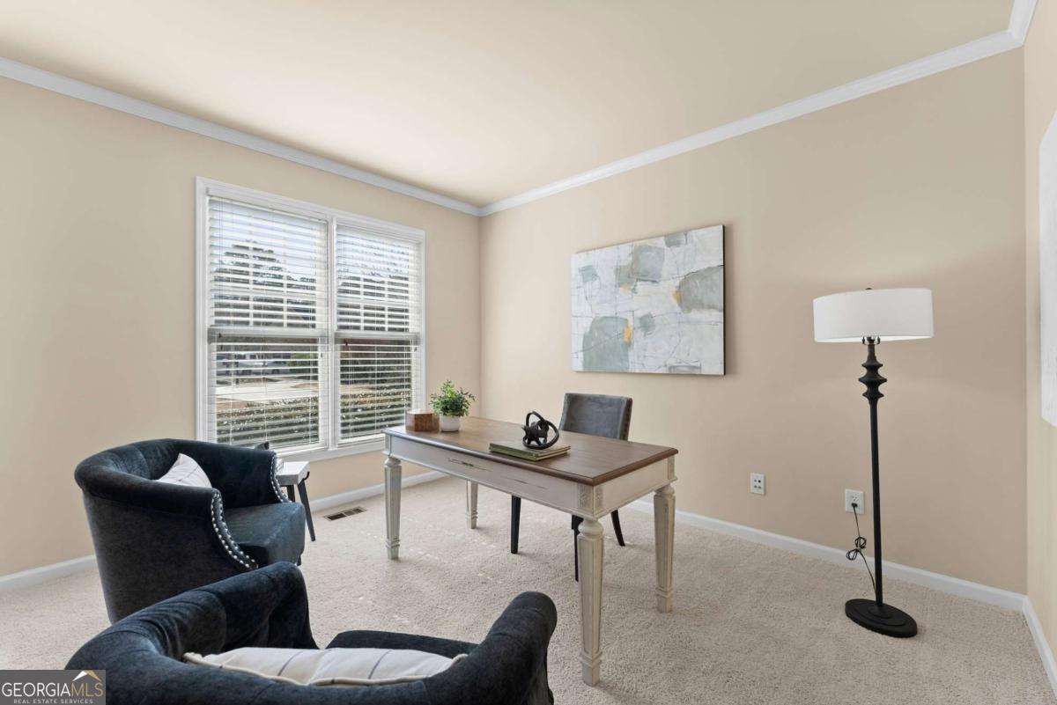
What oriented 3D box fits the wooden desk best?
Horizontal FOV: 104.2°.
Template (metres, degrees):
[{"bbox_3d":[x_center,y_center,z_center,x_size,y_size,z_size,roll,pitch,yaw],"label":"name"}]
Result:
[{"bbox_3d":[-0.083,0.845,2.225,1.510,0.750,0.710,0,0,42],"label":"wooden desk"}]

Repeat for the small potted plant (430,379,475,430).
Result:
[{"bbox_3d":[-0.460,0.322,2.510,0.260,0.300,0.260,0,0,0],"label":"small potted plant"}]

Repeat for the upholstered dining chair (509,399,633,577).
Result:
[{"bbox_3d":[0.266,0.755,2.535,0.510,0.930,0.610,0,0,42],"label":"upholstered dining chair"}]

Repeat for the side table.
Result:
[{"bbox_3d":[-1.560,0.970,2.500,0.420,0.500,0.380,0,0,-13],"label":"side table"}]

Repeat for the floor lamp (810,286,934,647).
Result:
[{"bbox_3d":[1.560,0.463,1.880,0.410,1.515,0.410,0,0,42],"label":"floor lamp"}]

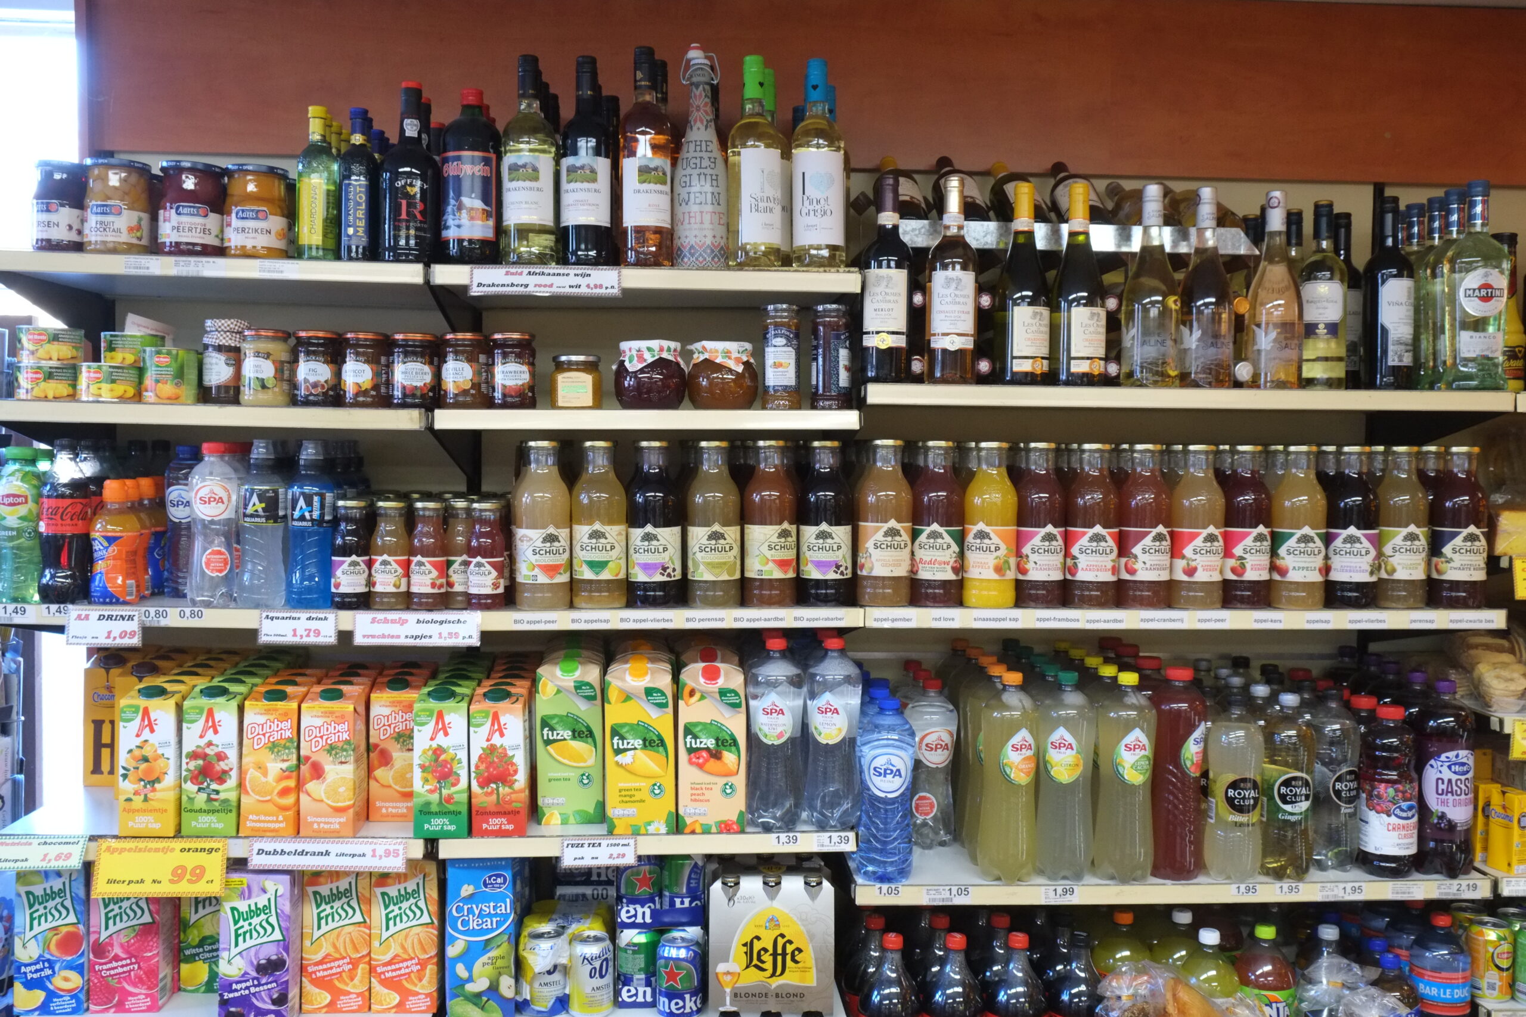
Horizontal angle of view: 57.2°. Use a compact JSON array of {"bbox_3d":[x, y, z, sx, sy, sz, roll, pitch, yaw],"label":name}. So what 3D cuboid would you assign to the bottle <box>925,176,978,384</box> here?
[{"bbox_3d":[0.280,-0.336,2.066,0.072,0.300,0.072,1,3,4],"label":"bottle"}]

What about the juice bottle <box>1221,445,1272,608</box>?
[{"bbox_3d":[0.743,0.026,2.145,0.079,0.244,0.079,0,3,-12],"label":"juice bottle"}]

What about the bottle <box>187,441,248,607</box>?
[{"bbox_3d":[-0.786,0.022,2.002,0.068,0.234,0.068,0,3,-18],"label":"bottle"}]

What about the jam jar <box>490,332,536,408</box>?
[{"bbox_3d":[-0.365,-0.201,2.040,0.066,0.109,0.066,0,3,-10],"label":"jam jar"}]

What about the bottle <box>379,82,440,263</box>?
[{"bbox_3d":[-0.499,-0.472,1.985,0.081,0.263,0.081,-1,3,-14],"label":"bottle"}]

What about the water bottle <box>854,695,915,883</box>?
[{"bbox_3d":[0.190,0.428,2.147,0.087,0.272,0.087,0,4,-3],"label":"water bottle"}]

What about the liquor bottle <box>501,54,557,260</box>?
[{"bbox_3d":[-0.339,-0.506,2.034,0.079,0.294,0.079,0,3,-10],"label":"liquor bottle"}]

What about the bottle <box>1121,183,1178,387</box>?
[{"bbox_3d":[0.589,-0.334,2.118,0.088,0.306,0.088,1,3,15],"label":"bottle"}]

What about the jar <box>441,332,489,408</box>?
[{"bbox_3d":[-0.441,-0.202,2.069,0.071,0.112,0.071,0,4,-3],"label":"jar"}]

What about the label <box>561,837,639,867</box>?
[{"bbox_3d":[-0.236,0.498,2.025,0.109,0.044,0.004,0,3,-4],"label":"label"}]

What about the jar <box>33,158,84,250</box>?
[{"bbox_3d":[-0.980,-0.423,1.965,0.086,0.130,0.086,0,3,0],"label":"jar"}]

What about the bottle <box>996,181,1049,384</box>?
[{"bbox_3d":[0.387,-0.333,2.075,0.077,0.294,0.077,0,3,-10],"label":"bottle"}]

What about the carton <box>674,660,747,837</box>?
[{"bbox_3d":[-0.076,0.354,2.087,0.098,0.246,0.072,0,3,-4],"label":"carton"}]

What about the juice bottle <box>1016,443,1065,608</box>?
[{"bbox_3d":[0.404,0.025,2.035,0.077,0.237,0.077,0,3,-9],"label":"juice bottle"}]

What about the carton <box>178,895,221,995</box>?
[{"bbox_3d":[-0.851,0.627,2.192,0.101,0.240,0.067,0,4,-3],"label":"carton"}]

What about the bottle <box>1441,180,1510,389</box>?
[{"bbox_3d":[1.088,-0.339,2.134,0.085,0.311,0.070,0,3,-4],"label":"bottle"}]

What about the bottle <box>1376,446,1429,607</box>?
[{"bbox_3d":[0.989,0.028,2.165,0.077,0.248,0.077,1,3,3],"label":"bottle"}]

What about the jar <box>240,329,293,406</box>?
[{"bbox_3d":[-0.714,-0.201,2.013,0.070,0.111,0.070,0,3,-3],"label":"jar"}]

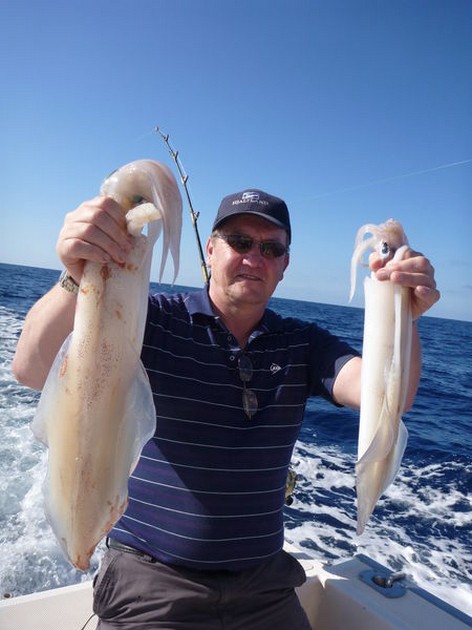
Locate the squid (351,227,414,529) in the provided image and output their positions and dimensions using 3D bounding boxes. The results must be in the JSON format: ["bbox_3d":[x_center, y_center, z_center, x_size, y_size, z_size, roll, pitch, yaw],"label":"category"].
[{"bbox_3d":[0.223,0.095,0.790,0.090,0.485,0.075,5,1,14],"label":"squid"}]

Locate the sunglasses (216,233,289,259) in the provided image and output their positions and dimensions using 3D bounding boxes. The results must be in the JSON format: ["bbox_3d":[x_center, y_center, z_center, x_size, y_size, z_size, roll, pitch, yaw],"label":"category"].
[{"bbox_3d":[0.031,-0.148,1.113,0.140,0.042,0.140,11,4,-12],"label":"sunglasses"}]

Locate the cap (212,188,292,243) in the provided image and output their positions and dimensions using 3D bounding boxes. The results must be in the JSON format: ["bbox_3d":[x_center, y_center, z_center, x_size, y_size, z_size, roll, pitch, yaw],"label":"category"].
[{"bbox_3d":[0.037,-0.216,1.107,0.180,0.130,0.265,10,2,-7],"label":"cap"}]

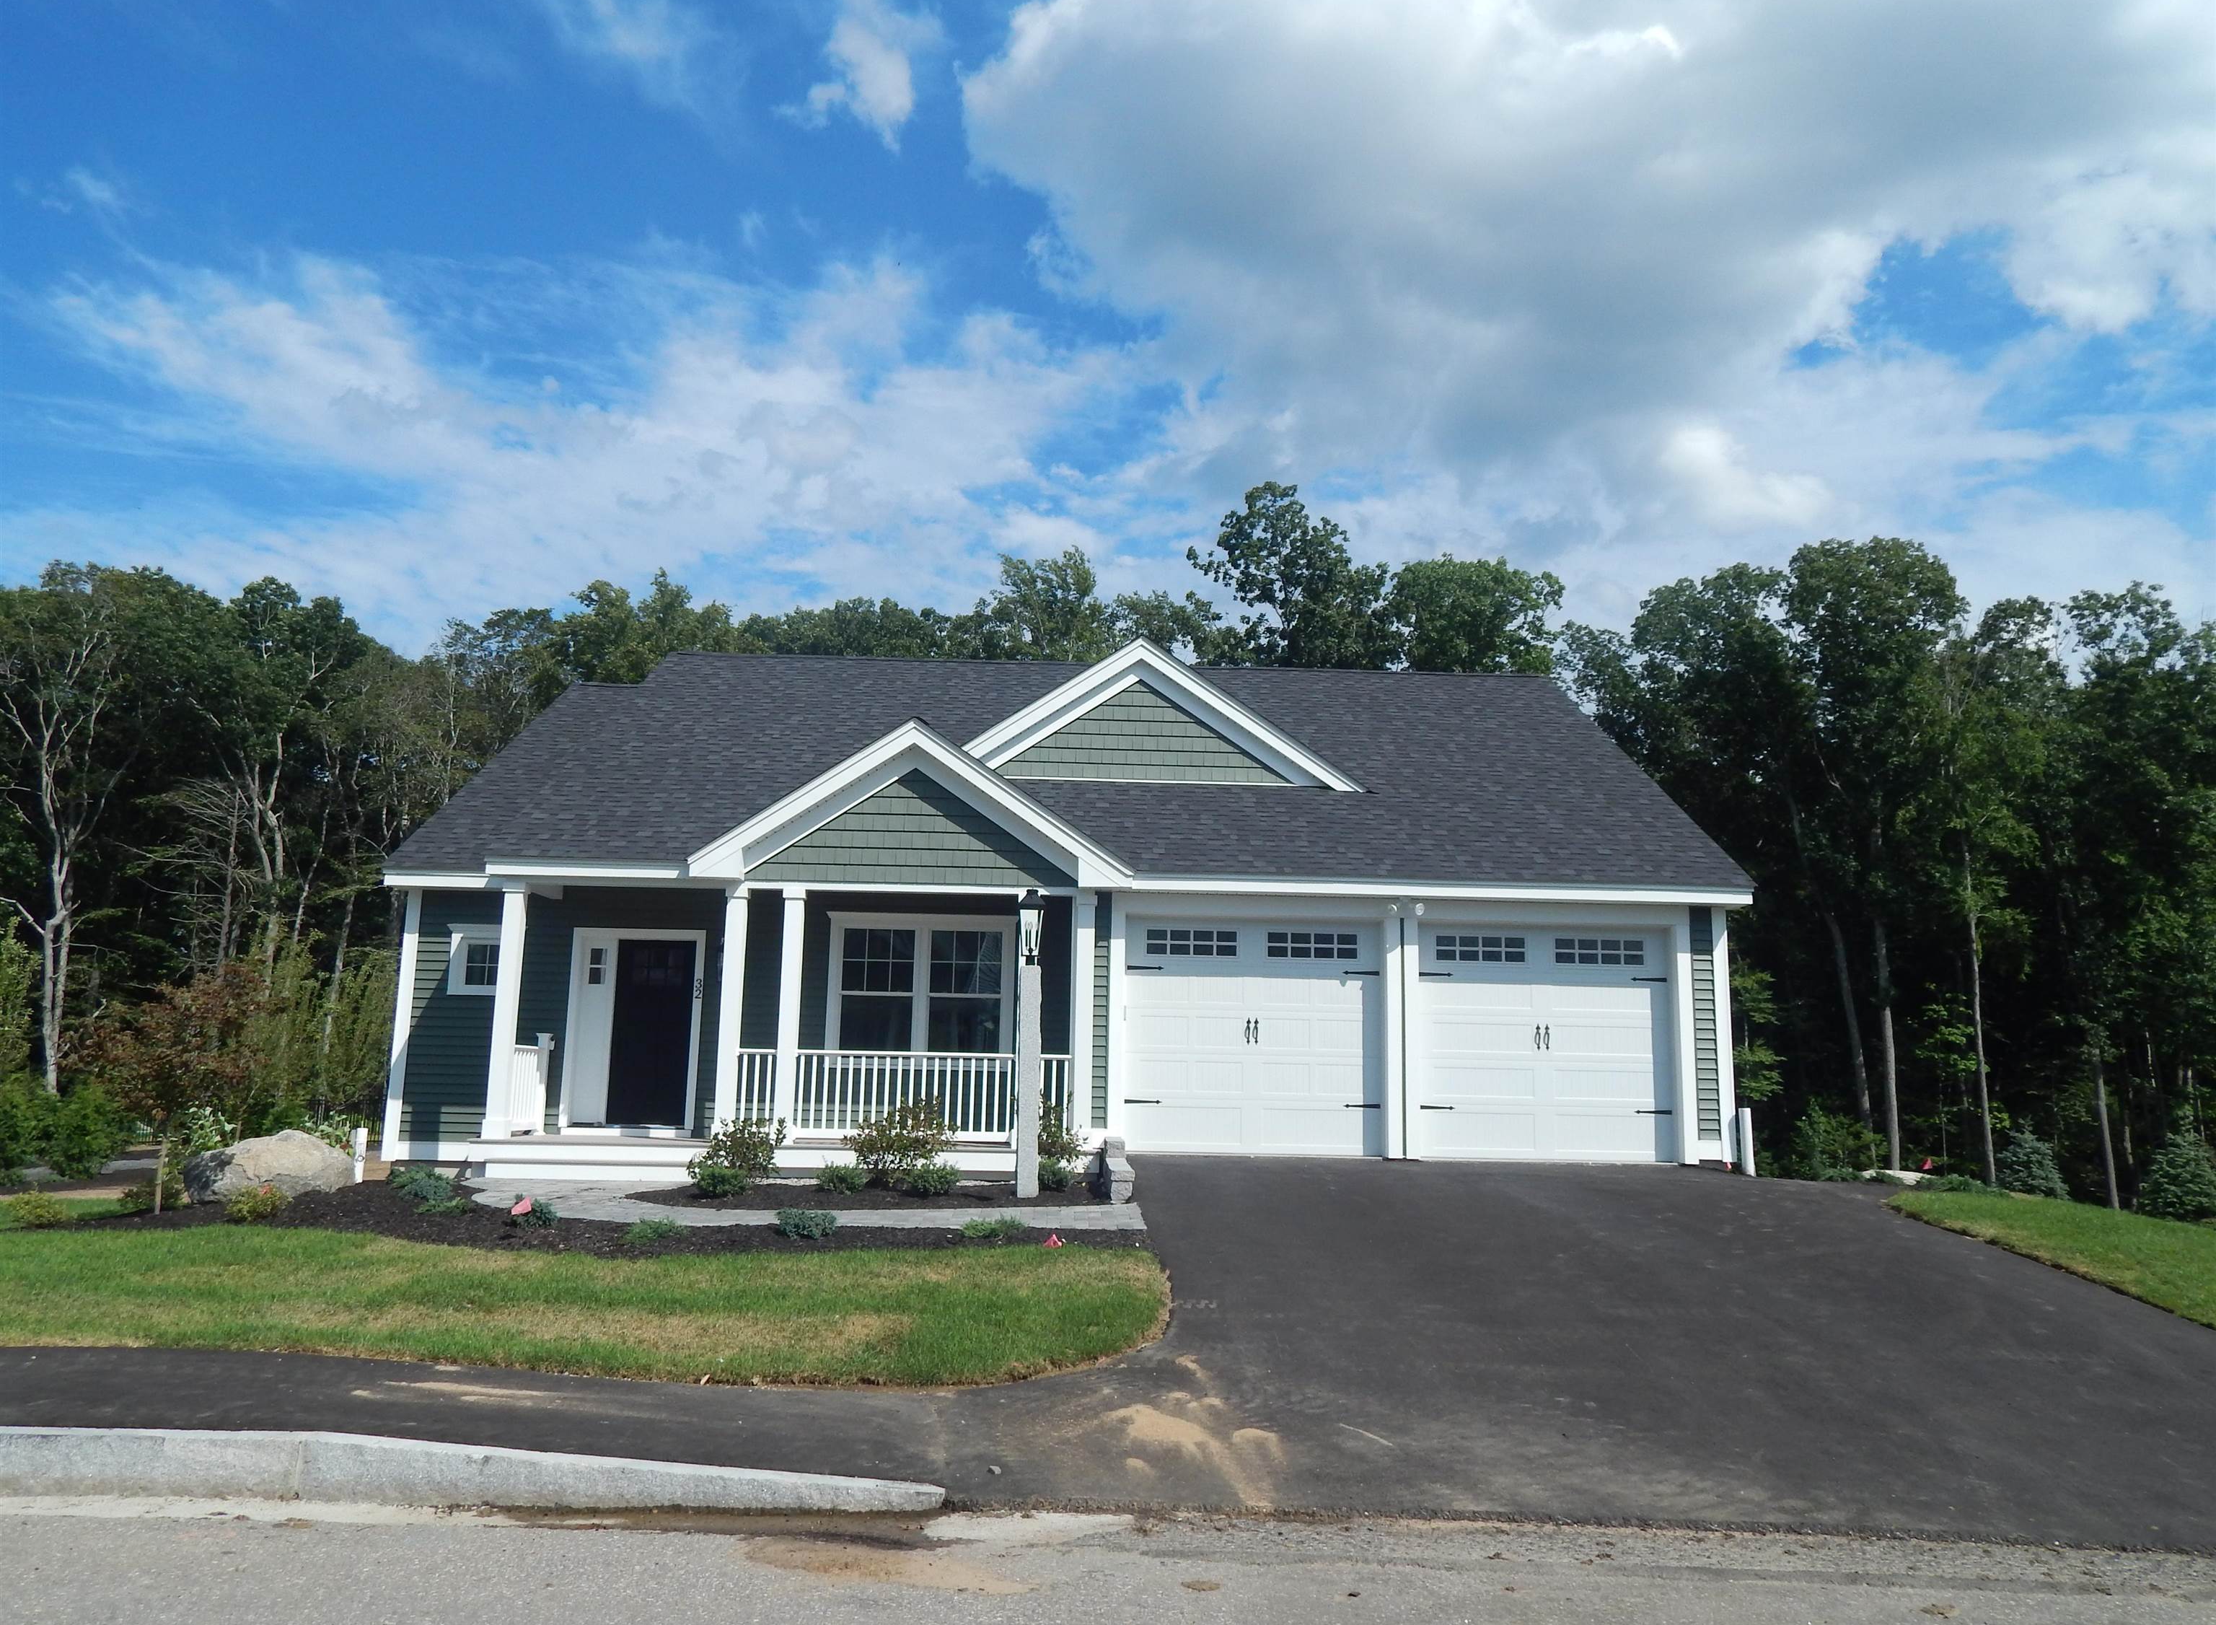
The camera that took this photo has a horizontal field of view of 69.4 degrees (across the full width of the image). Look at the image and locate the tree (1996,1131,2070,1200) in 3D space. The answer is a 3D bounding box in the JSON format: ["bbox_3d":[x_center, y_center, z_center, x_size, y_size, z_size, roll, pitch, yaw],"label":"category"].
[{"bbox_3d":[10.246,3.899,17.720,0.820,0.751,0.800,1,-10,-2],"label":"tree"}]

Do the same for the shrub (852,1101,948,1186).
[{"bbox_3d":[-2.002,3.185,15.425,0.914,0.801,0.850,1,-10,-2],"label":"shrub"}]

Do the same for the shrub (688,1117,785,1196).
[{"bbox_3d":[-3.519,3.231,15.166,0.913,0.690,0.850,1,-10,-2],"label":"shrub"}]

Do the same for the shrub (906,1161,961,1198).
[{"bbox_3d":[-1.576,3.284,14.354,0.495,0.333,0.480,1,-10,-2],"label":"shrub"}]

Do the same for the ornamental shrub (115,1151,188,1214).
[{"bbox_3d":[-7.155,2.767,11.982,0.522,0.454,0.550,1,-10,-2],"label":"ornamental shrub"}]

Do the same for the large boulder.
[{"bbox_3d":[-6.756,2.858,12.893,1.346,0.585,1.100,1,-10,-2],"label":"large boulder"}]

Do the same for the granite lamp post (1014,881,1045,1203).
[{"bbox_3d":[-0.753,2.216,15.503,0.260,2.950,0.260,1,-9,-1],"label":"granite lamp post"}]

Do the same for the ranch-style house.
[{"bbox_3d":[-0.420,1.279,22.830,14.149,7.265,13.000,1,-10,-2],"label":"ranch-style house"}]

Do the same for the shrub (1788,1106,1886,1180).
[{"bbox_3d":[8.310,3.777,18.290,1.104,0.835,1.000,1,-10,-2],"label":"shrub"}]

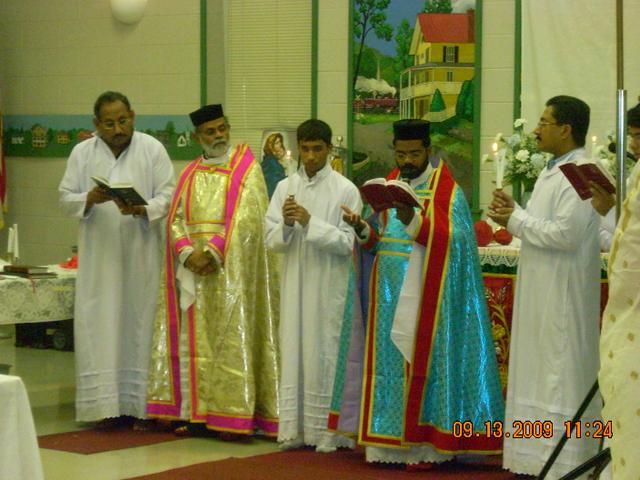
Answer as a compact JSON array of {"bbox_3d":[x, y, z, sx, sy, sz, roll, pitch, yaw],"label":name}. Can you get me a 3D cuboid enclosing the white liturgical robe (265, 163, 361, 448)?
[{"bbox_3d":[-0.034,0.324,10.230,0.470,1.404,0.380,1,4,18],"label":"white liturgical robe"}]

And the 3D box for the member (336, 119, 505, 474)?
[{"bbox_3d":[0.474,0.245,9.831,0.760,1.637,0.580,2,4,25],"label":"member"}]

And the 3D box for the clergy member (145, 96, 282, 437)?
[{"bbox_3d":[-0.545,0.157,10.631,0.660,1.702,0.500,2,4,20],"label":"clergy member"}]

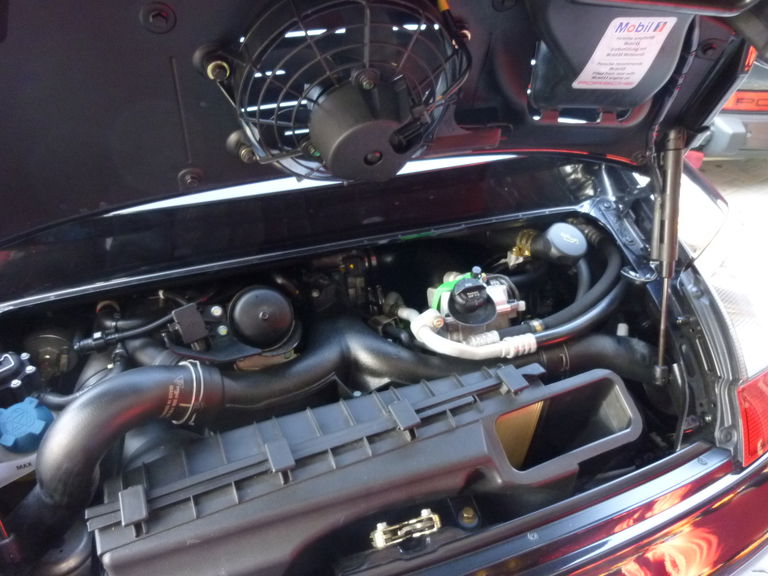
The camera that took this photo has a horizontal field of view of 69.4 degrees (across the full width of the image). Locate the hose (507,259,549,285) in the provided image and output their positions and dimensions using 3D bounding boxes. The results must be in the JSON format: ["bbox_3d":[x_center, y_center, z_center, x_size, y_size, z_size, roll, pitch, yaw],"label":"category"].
[{"bbox_3d":[0.278,-0.028,1.065,0.100,0.032,0.033,-12,32,-27],"label":"hose"}]

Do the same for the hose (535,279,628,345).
[{"bbox_3d":[0.352,0.036,0.970,0.235,0.065,0.070,-18,35,-35],"label":"hose"}]

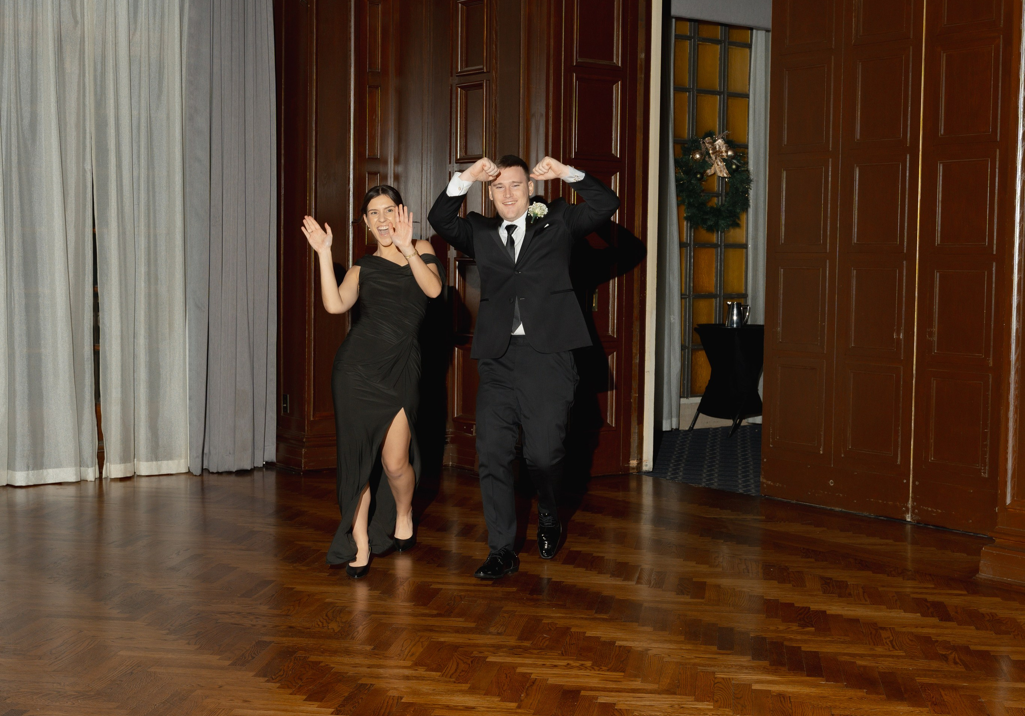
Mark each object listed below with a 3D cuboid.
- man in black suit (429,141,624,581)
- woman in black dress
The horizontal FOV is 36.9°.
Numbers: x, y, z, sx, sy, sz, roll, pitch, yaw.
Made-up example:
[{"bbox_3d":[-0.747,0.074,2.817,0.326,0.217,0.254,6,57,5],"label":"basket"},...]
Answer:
[{"bbox_3d":[0.052,0.016,6.670,0.760,1.780,0.580,1,4,10],"label":"man in black suit"},{"bbox_3d":[-0.606,0.083,6.680,0.570,1.630,0.620,1,4,3],"label":"woman in black dress"}]

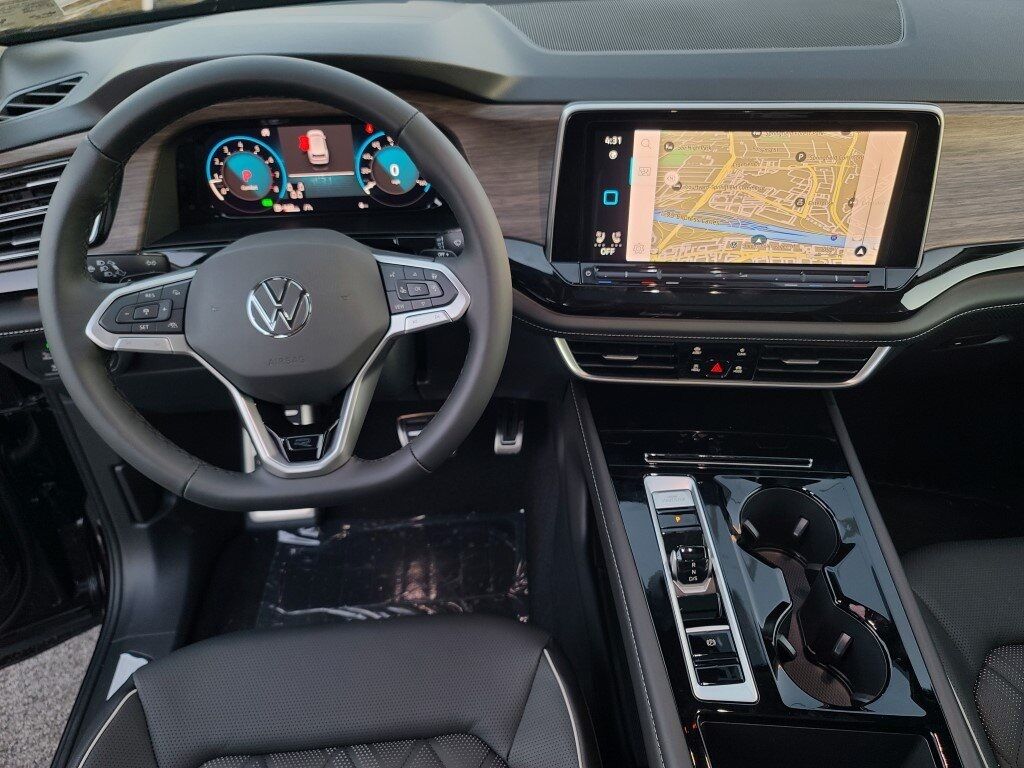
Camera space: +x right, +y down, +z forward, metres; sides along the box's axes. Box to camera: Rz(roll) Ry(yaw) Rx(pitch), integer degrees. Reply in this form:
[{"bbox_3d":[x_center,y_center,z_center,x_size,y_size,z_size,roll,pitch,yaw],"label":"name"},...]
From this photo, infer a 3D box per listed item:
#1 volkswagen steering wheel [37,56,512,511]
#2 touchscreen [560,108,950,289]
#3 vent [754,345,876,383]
[{"bbox_3d":[-0.186,-0.073,0.613,0.372,0.364,0.080,-6,13,-3],"label":"volkswagen steering wheel"},{"bbox_3d":[0.215,-0.176,0.706,0.350,0.172,0.035,2,29,4],"label":"touchscreen"},{"bbox_3d":[0.312,-0.025,0.762,0.125,0.045,0.032,1,32,1],"label":"vent"}]

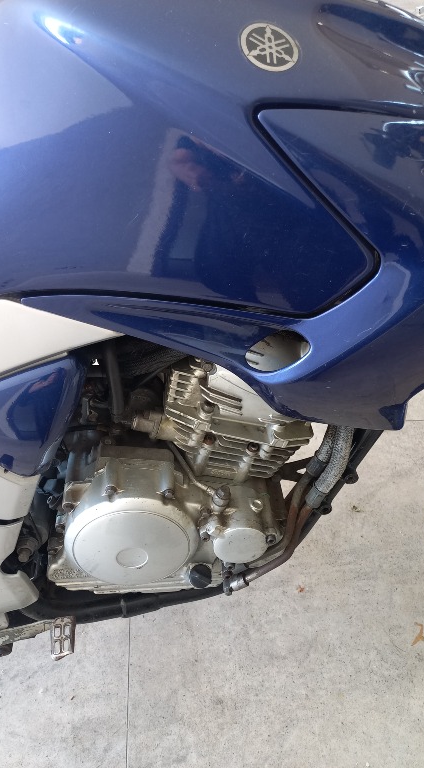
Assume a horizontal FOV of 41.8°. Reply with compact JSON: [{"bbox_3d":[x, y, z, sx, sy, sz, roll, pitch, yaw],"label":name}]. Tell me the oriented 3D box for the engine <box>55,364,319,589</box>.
[{"bbox_3d":[-0.058,0.079,0.801,0.385,0.390,0.300,-1,34,-5],"label":"engine"}]

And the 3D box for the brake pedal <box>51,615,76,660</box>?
[{"bbox_3d":[-0.194,0.333,0.725,0.030,0.020,0.054,-1,34,-5],"label":"brake pedal"}]

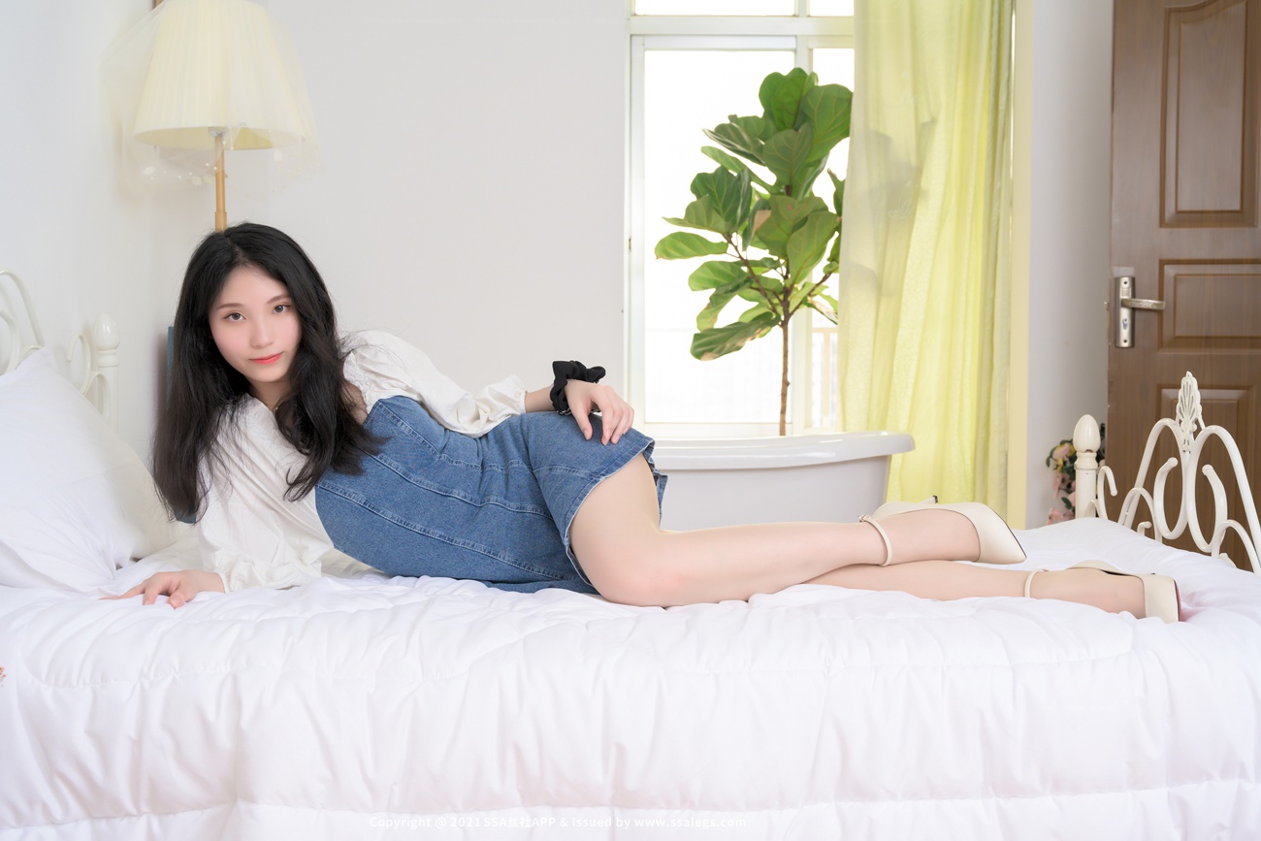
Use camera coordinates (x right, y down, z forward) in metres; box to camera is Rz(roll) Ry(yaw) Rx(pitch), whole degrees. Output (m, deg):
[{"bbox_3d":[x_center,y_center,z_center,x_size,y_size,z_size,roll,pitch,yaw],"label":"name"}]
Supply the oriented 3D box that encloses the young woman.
[{"bbox_3d":[0.010,-0.011,2.282,1.550,0.570,0.470,0,3,0],"label":"young woman"}]

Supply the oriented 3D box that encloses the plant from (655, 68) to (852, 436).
[{"bbox_3d":[0.575,-0.311,5.391,0.920,1.900,0.850,0,3,0],"label":"plant"}]

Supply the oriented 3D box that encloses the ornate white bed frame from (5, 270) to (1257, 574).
[{"bbox_3d":[-0.086,0.228,2.499,2.060,1.100,1.220,0,3,1],"label":"ornate white bed frame"}]

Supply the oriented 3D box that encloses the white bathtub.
[{"bbox_3d":[0.085,0.358,4.773,1.620,0.620,0.740,0,3,0],"label":"white bathtub"}]

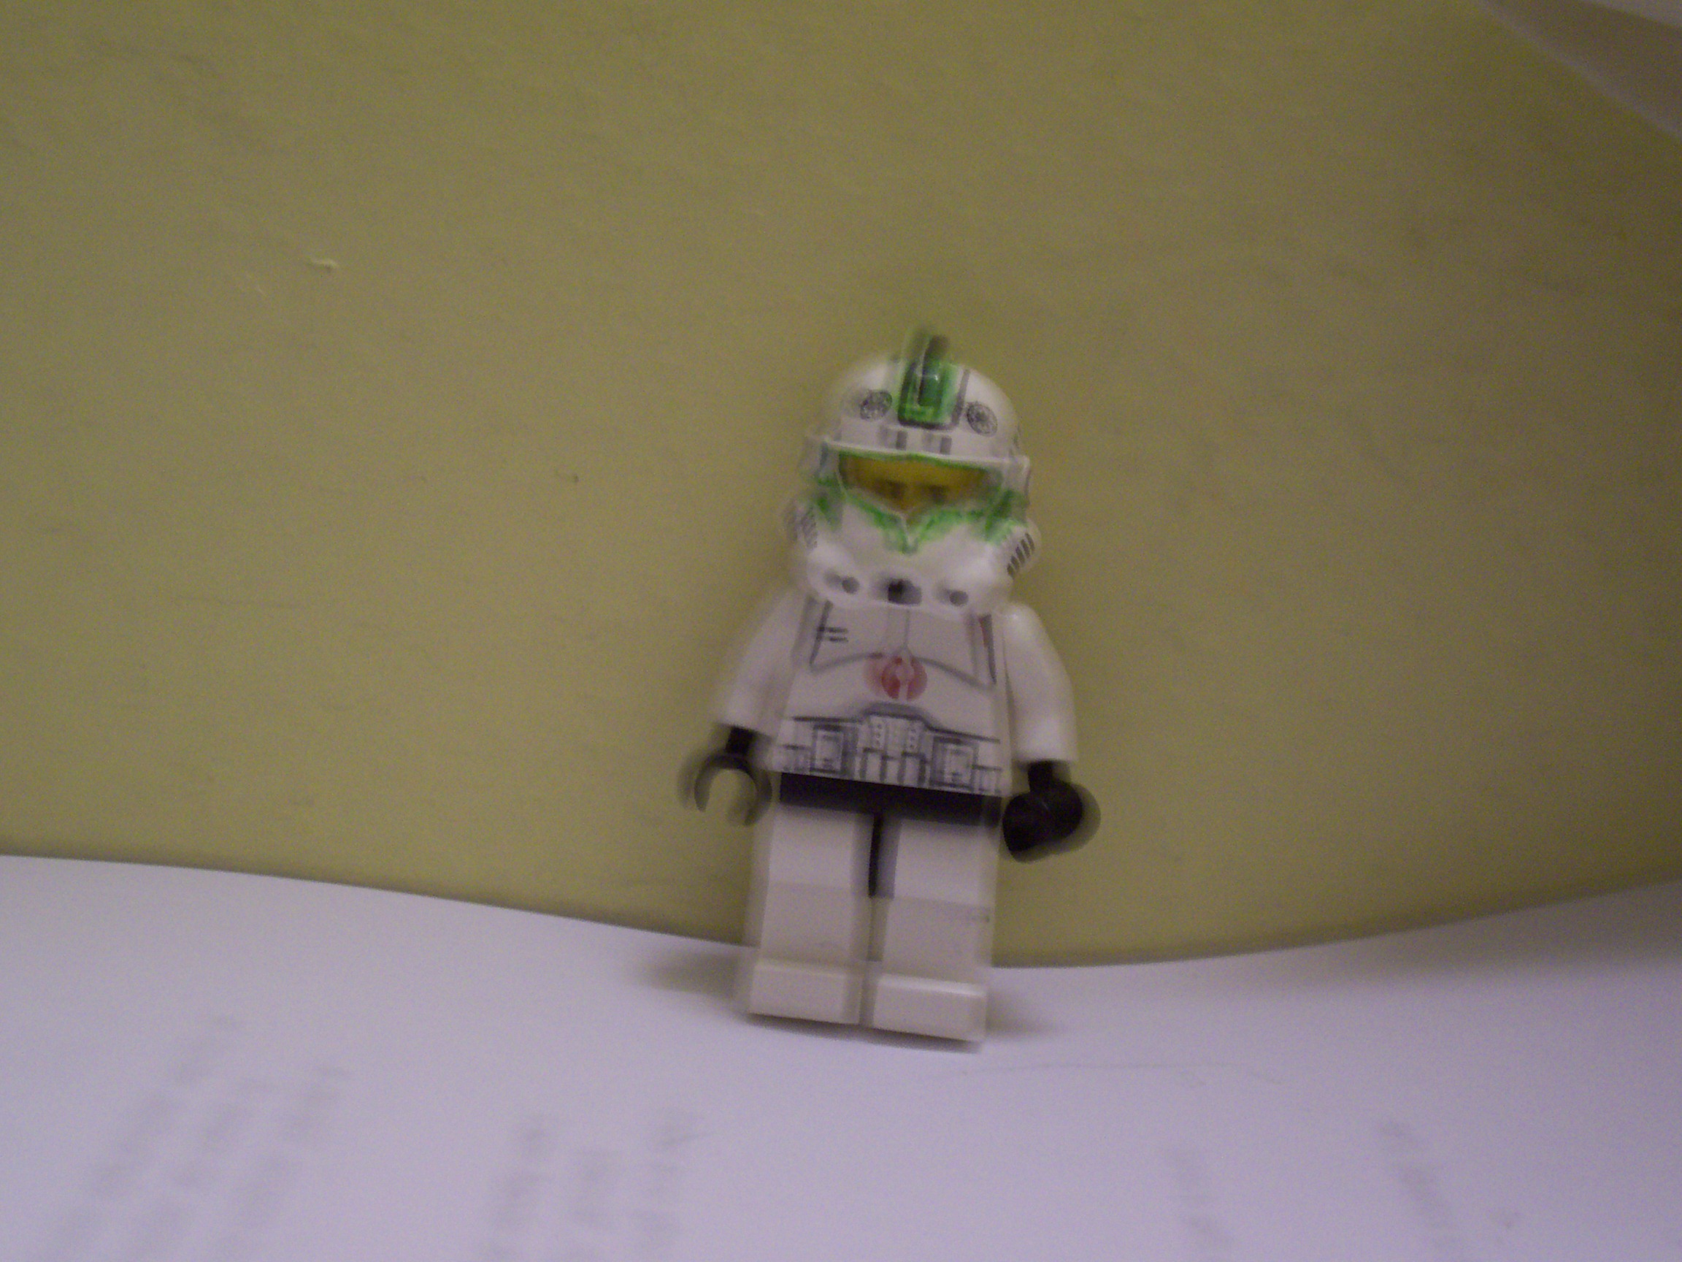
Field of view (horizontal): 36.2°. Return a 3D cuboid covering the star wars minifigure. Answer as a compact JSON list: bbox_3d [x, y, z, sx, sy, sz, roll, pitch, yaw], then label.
[{"bbox_3d":[0.004,0.003,0.172,0.027,0.045,0.015,6,8,0],"label":"star wars minifigure"}]

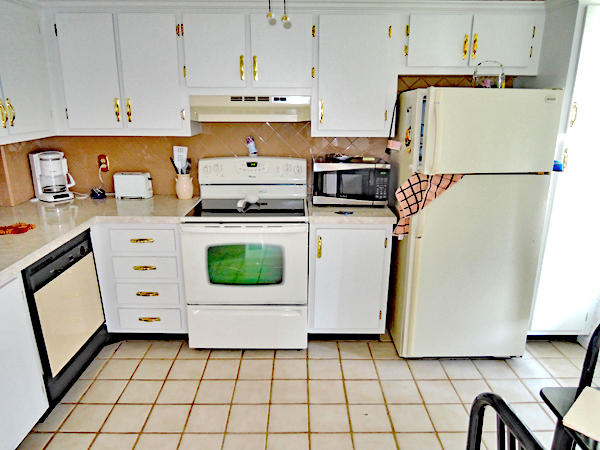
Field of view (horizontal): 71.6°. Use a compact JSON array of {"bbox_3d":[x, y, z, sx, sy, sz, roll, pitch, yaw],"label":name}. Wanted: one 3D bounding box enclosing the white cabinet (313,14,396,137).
[{"bbox_3d":[0.342,-0.950,2.697,0.535,0.732,0.320,0,15,0],"label":"white cabinet"}]

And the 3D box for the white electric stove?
[{"bbox_3d":[-0.328,0.170,2.805,0.767,1.195,0.630,0,15,0],"label":"white electric stove"}]

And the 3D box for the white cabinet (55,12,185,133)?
[{"bbox_3d":[-1.093,-0.952,2.690,0.790,0.727,0.320,0,15,0],"label":"white cabinet"}]

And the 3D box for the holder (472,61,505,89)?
[{"bbox_3d":[1.071,-0.850,2.365,0.185,0.165,0.120,0,15,0],"label":"holder"}]

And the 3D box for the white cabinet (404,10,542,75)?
[{"bbox_3d":[1.033,-1.129,2.652,0.845,0.355,0.320,0,15,0],"label":"white cabinet"}]

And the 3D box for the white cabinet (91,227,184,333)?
[{"bbox_3d":[-0.990,0.277,2.877,0.535,0.745,0.580,0,15,0],"label":"white cabinet"}]

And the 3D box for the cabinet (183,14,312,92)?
[{"bbox_3d":[-0.312,-1.068,2.662,0.770,0.480,0.320,0,15,0],"label":"cabinet"}]

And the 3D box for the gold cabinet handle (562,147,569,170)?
[{"bbox_3d":[1.527,-0.381,2.391,0.023,0.132,0.030,0,15,0],"label":"gold cabinet handle"}]

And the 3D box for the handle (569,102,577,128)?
[{"bbox_3d":[1.529,-0.615,2.328,0.025,0.136,0.030,0,15,0],"label":"handle"}]

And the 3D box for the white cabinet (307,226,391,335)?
[{"bbox_3d":[0.307,0.281,2.885,0.500,0.745,0.580,0,15,0],"label":"white cabinet"}]

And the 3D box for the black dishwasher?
[{"bbox_3d":[-1.520,0.486,2.255,0.590,0.800,0.625,0,15,0],"label":"black dishwasher"}]

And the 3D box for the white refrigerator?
[{"bbox_3d":[1.019,-0.025,2.718,0.770,1.628,0.670,0,15,0],"label":"white refrigerator"}]

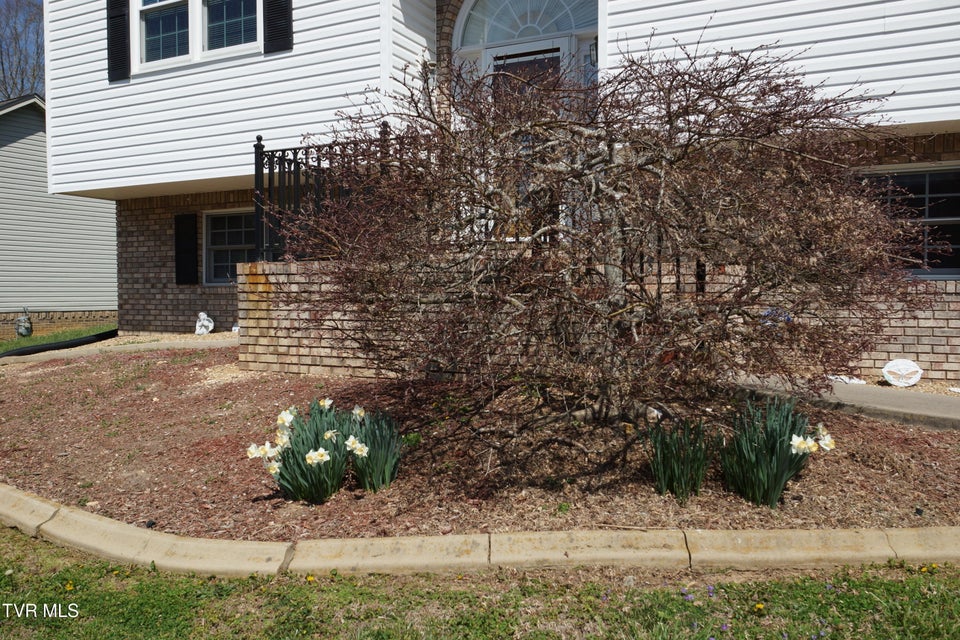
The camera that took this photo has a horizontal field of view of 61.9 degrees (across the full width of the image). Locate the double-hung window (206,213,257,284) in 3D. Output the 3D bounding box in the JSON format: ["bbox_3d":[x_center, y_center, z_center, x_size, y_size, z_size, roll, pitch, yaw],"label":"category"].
[{"bbox_3d":[-3.017,-0.878,9.750,0.930,0.930,0.100,1,3,28],"label":"double-hung window"}]

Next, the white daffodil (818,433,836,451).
[{"bbox_3d":[1.529,0.535,3.520,0.055,0.080,0.075,1,3,31],"label":"white daffodil"}]

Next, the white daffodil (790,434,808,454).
[{"bbox_3d":[1.406,0.548,3.520,0.078,0.087,0.055,-1,3,-27],"label":"white daffodil"}]

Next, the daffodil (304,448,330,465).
[{"bbox_3d":[-0.721,0.606,3.550,0.115,0.075,0.060,0,2,12],"label":"daffodil"}]

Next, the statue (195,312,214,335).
[{"bbox_3d":[-3.272,0.042,9.500,0.230,0.265,0.180,1,2,25],"label":"statue"}]

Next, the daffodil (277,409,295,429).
[{"bbox_3d":[-0.875,0.443,3.600,0.075,0.080,0.055,2,3,38],"label":"daffodil"}]

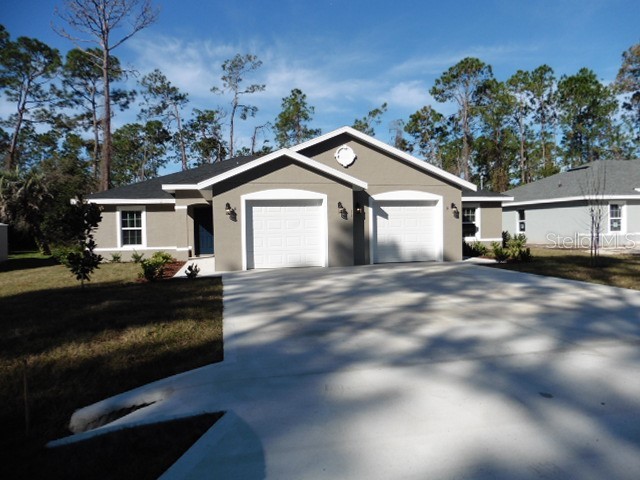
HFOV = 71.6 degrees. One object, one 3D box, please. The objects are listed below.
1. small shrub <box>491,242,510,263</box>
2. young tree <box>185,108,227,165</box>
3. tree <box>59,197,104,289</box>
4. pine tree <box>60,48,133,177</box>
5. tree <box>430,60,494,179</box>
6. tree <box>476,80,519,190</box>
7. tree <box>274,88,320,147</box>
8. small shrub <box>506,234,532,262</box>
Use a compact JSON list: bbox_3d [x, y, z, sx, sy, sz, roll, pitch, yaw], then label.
[{"bbox_3d":[6.109,0.424,15.013,0.676,0.680,0.642,-1,2,0],"label":"small shrub"},{"bbox_3d":[-10.202,-5.793,40.230,3.786,12.135,3.597,-1,2,0],"label":"young tree"},{"bbox_3d":[-6.038,0.090,11.343,1.044,2.295,0.992,-1,2,0],"label":"tree"},{"bbox_3d":[-18.473,-7.715,37.313,6.004,16.524,5.704,-1,2,0],"label":"pine tree"},{"bbox_3d":[12.919,-8.371,40.310,5.589,16.359,5.310,-1,2,0],"label":"tree"},{"bbox_3d":[16.054,-7.408,40.271,3.967,14.315,3.768,-1,2,0],"label":"tree"},{"bbox_3d":[-1.939,-6.968,41.266,4.251,14.075,4.038,-1,2,0],"label":"tree"},{"bbox_3d":[6.934,0.289,15.418,0.902,0.960,0.857,-1,2,0],"label":"small shrub"}]

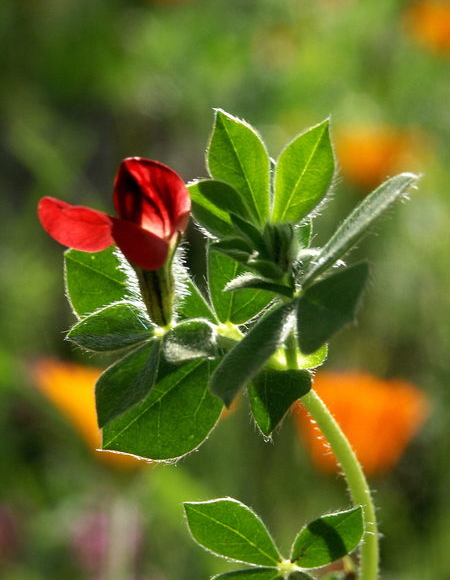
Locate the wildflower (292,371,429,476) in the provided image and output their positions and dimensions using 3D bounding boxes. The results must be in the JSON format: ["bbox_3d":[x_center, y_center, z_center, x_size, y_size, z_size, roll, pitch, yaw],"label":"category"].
[{"bbox_3d":[0.038,0.037,0.960,0.037,0.029,0.037,0,14,0],"label":"wildflower"}]

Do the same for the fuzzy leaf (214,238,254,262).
[{"bbox_3d":[0.001,-0.006,0.497,0.006,0.004,0.003,19,-34,-24],"label":"fuzzy leaf"}]

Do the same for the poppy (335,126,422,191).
[{"bbox_3d":[0.068,-0.060,1.550,0.036,0.028,0.036,0,14,0],"label":"poppy"}]

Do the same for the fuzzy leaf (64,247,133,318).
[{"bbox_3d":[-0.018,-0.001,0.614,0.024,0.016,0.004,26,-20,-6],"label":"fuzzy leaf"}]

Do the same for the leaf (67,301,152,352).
[{"bbox_3d":[-0.020,0.007,0.606,0.017,0.004,0.009,-3,40,-21],"label":"leaf"}]

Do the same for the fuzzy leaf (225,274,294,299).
[{"bbox_3d":[0.005,-0.001,0.496,0.011,0.003,0.005,0,18,-24],"label":"fuzzy leaf"}]

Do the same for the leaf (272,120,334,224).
[{"bbox_3d":[0.014,-0.021,0.618,0.011,0.022,0.004,28,-17,8],"label":"leaf"}]

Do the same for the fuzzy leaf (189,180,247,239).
[{"bbox_3d":[-0.001,-0.012,0.498,0.012,0.006,0.004,43,-7,-24],"label":"fuzzy leaf"}]

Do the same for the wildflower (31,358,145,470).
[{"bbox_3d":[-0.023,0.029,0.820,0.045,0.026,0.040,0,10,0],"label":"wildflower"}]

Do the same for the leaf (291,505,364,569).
[{"bbox_3d":[0.015,0.036,0.502,0.013,0.007,0.003,-37,-9,-6],"label":"leaf"}]

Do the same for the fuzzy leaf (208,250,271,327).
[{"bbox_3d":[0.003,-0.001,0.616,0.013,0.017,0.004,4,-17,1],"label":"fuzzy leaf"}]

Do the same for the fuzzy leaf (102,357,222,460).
[{"bbox_3d":[-0.009,0.017,0.502,0.015,0.021,0.003,44,-6,4],"label":"fuzzy leaf"}]

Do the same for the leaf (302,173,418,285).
[{"bbox_3d":[0.024,-0.010,0.608,0.029,0.004,0.009,-44,11,6],"label":"leaf"}]

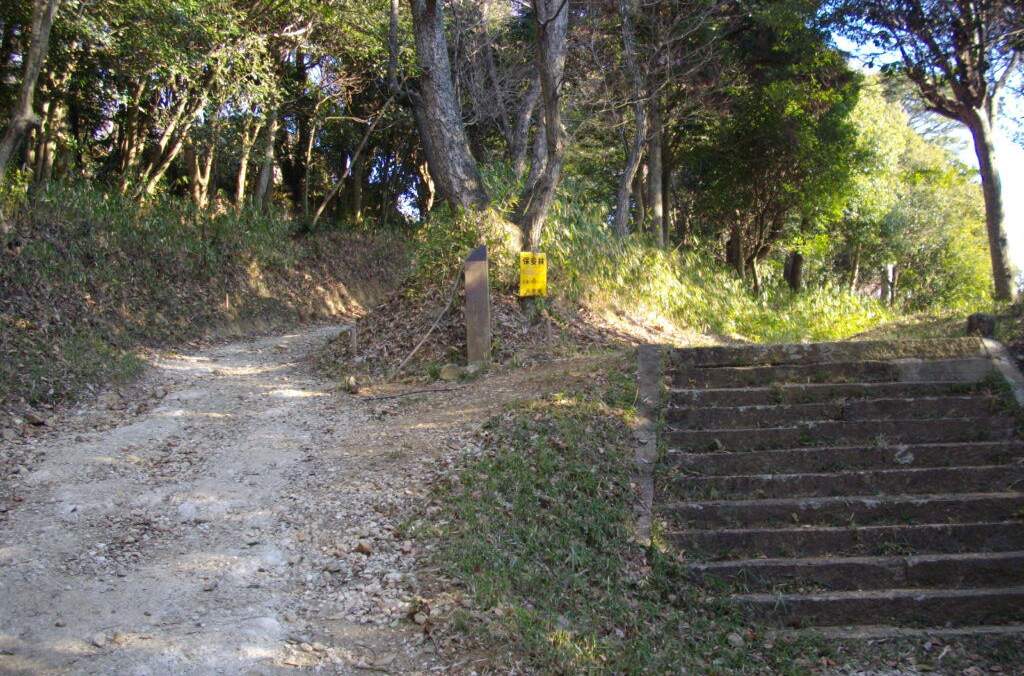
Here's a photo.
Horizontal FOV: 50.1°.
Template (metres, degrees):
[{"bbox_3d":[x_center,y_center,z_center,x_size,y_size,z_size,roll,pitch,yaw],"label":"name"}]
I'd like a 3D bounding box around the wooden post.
[{"bbox_3d":[-0.282,-0.278,9.080,0.170,0.970,0.165,-2,-2,6],"label":"wooden post"}]

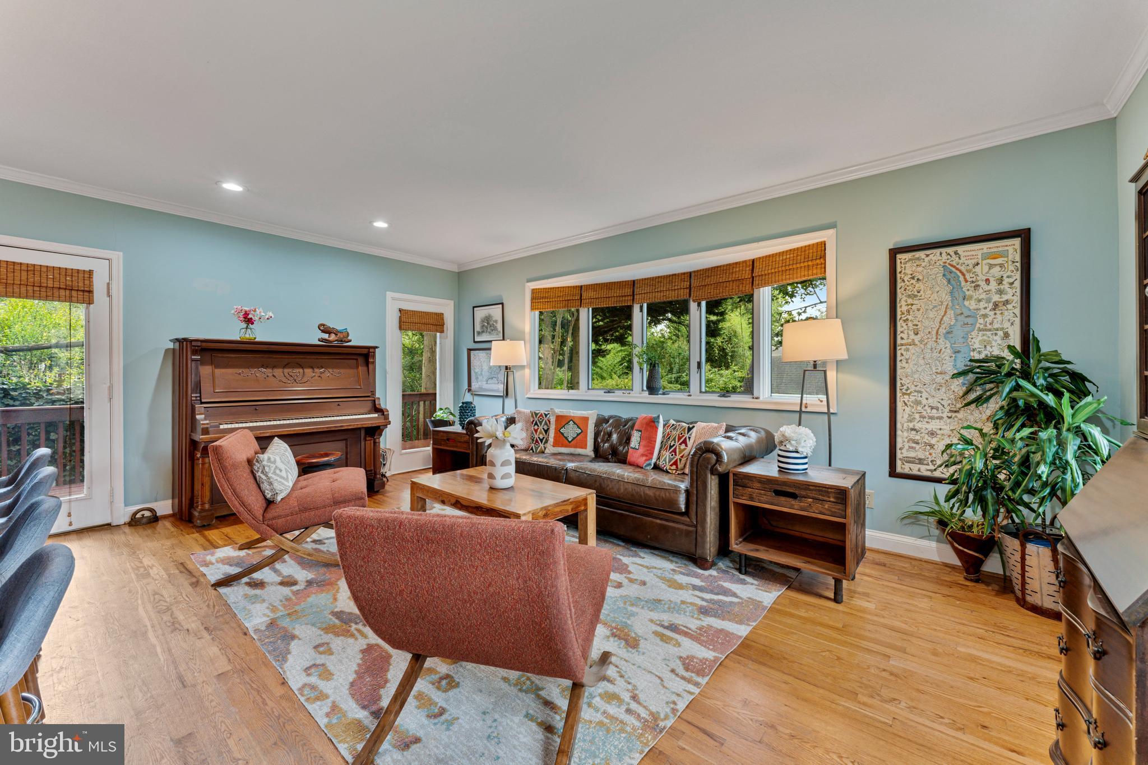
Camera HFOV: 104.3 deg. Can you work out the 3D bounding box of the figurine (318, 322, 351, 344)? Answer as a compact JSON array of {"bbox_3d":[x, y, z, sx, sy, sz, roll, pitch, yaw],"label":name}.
[{"bbox_3d":[-2.329,-0.460,4.353,0.103,0.195,0.300,1,1,30],"label":"figurine"}]

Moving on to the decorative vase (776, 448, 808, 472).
[{"bbox_3d":[1.292,0.461,2.634,0.160,0.118,0.160,1,2,40],"label":"decorative vase"}]

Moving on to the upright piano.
[{"bbox_3d":[-2.505,0.361,3.995,0.693,1.429,1.569,1,1,39],"label":"upright piano"}]

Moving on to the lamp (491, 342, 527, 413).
[{"bbox_3d":[-0.712,0.295,4.860,0.380,1.520,0.380,1,2,40],"label":"lamp"}]

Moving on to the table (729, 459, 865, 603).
[{"bbox_3d":[1.271,0.804,2.545,0.587,0.597,0.464,1,1,39],"label":"table"}]

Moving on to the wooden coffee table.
[{"bbox_3d":[-0.473,0.873,2.841,1.091,0.424,0.601,1,1,41],"label":"wooden coffee table"}]

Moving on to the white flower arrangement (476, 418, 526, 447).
[{"bbox_3d":[-0.483,0.337,2.966,0.320,0.180,0.260,0,1,-9],"label":"white flower arrangement"}]

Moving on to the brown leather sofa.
[{"bbox_3d":[0.223,0.695,3.609,2.393,0.779,0.939,1,1,39],"label":"brown leather sofa"}]

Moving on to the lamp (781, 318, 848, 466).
[{"bbox_3d":[1.552,0.341,2.881,0.371,1.513,0.371,1,1,39],"label":"lamp"}]

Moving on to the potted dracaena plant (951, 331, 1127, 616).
[{"bbox_3d":[2.261,0.429,2.210,0.620,1.380,0.600,1,2,40],"label":"potted dracaena plant"}]

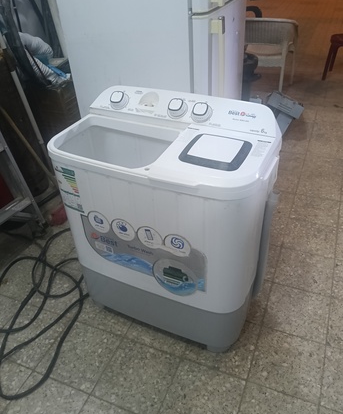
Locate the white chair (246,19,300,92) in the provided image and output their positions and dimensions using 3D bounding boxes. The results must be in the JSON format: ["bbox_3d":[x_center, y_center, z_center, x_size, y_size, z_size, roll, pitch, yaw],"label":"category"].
[{"bbox_3d":[1.069,-1.710,3.941,0.550,0.720,0.530,15,39,26],"label":"white chair"}]

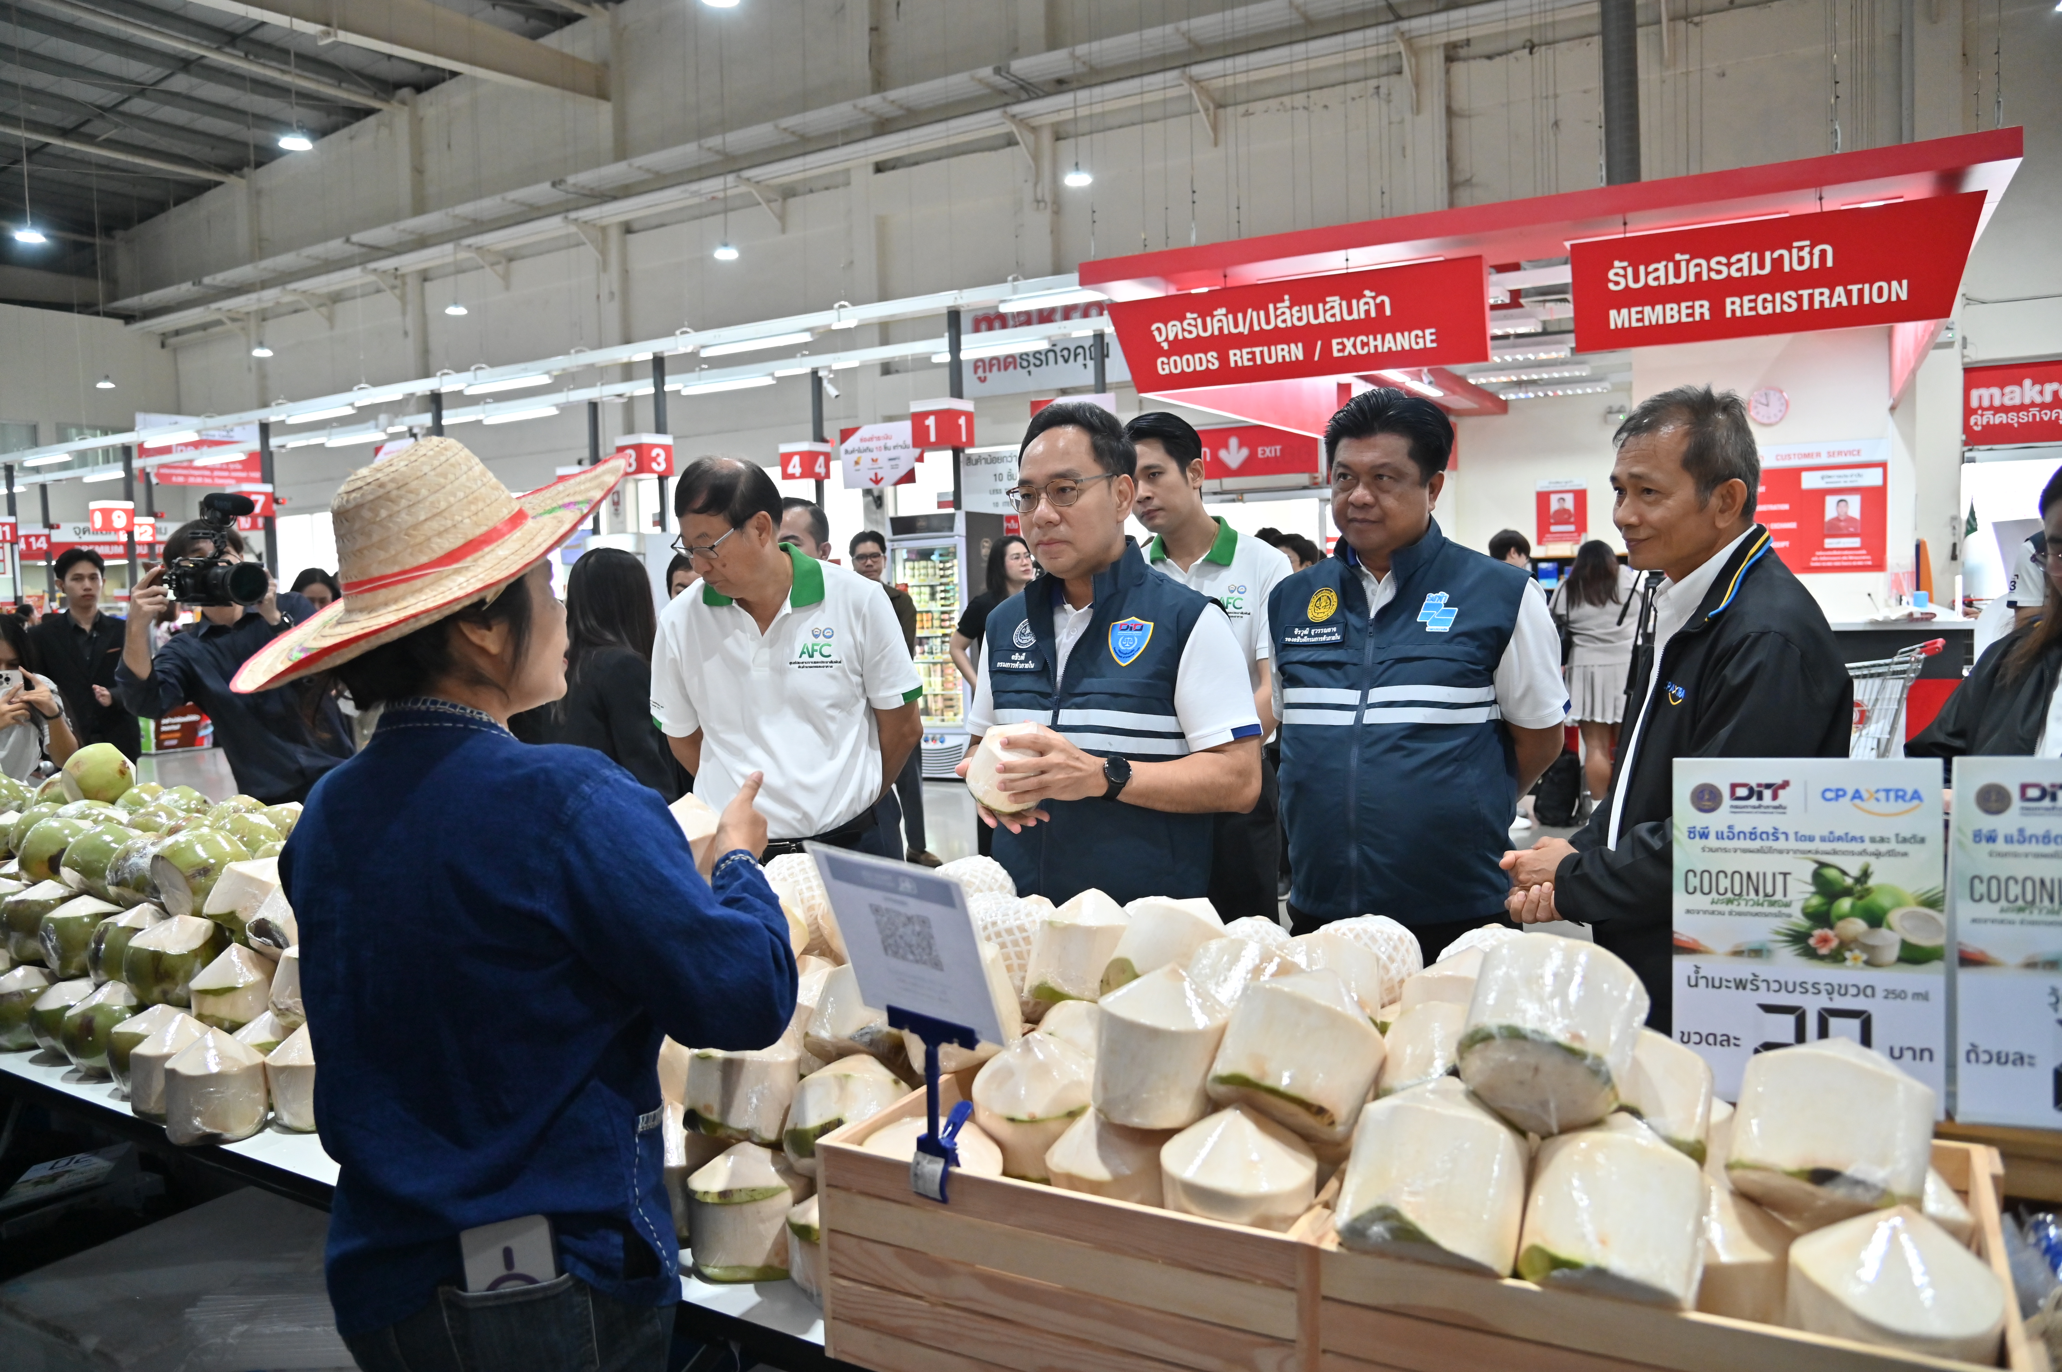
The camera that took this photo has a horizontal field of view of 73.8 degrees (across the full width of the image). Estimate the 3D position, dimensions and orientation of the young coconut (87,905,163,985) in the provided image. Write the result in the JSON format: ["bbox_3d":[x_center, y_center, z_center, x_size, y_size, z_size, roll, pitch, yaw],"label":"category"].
[{"bbox_3d":[-1.362,0.392,2.100,0.130,0.128,0.130,4,4,0],"label":"young coconut"}]

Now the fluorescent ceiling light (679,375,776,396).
[{"bbox_3d":[-3.078,-3.012,13.850,1.220,0.085,0.120,-1,4,26],"label":"fluorescent ceiling light"}]

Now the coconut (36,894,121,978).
[{"bbox_3d":[-1.468,0.386,2.120,0.108,0.126,0.108,-2,5,-1],"label":"coconut"}]

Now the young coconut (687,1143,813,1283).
[{"bbox_3d":[-0.291,0.528,1.385,0.105,0.121,0.105,0,-1,0],"label":"young coconut"}]

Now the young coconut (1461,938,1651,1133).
[{"bbox_3d":[0.394,0.255,1.030,0.122,0.133,0.122,29,-33,0],"label":"young coconut"}]

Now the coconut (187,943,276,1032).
[{"bbox_3d":[-1.088,0.411,1.870,0.106,0.114,0.106,-2,5,-1],"label":"coconut"}]

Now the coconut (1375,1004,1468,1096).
[{"bbox_3d":[0.358,0.326,1.210,0.115,0.120,0.115,24,-26,-1],"label":"coconut"}]

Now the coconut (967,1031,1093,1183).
[{"bbox_3d":[0.002,0.373,1.240,0.114,0.127,0.114,-1,4,0],"label":"coconut"}]

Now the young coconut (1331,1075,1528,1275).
[{"bbox_3d":[0.287,0.347,0.985,0.124,0.128,0.124,14,-30,-1],"label":"young coconut"}]

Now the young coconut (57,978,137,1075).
[{"bbox_3d":[-1.395,0.512,2.060,0.102,0.130,0.102,-2,5,-1],"label":"young coconut"}]

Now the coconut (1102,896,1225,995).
[{"bbox_3d":[0.153,0.282,1.490,0.120,0.125,0.120,28,-23,-1],"label":"coconut"}]

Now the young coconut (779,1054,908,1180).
[{"bbox_3d":[-0.175,0.412,1.330,0.114,0.115,0.114,8,-21,0],"label":"young coconut"}]

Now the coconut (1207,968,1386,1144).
[{"bbox_3d":[0.206,0.268,1.034,0.115,0.118,0.115,25,-24,0],"label":"coconut"}]

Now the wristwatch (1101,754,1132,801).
[{"bbox_3d":[0.115,0.125,1.890,0.045,0.062,0.055,17,-26,-15],"label":"wristwatch"}]

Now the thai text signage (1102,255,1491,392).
[{"bbox_3d":[1.403,-1.938,7.499,2.113,0.548,0.110,1,6,30],"label":"thai text signage"}]

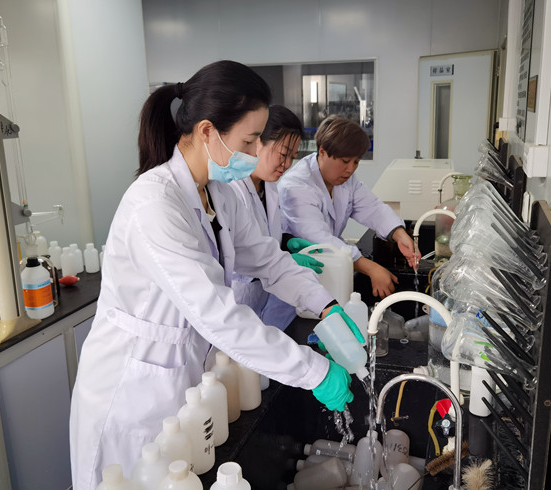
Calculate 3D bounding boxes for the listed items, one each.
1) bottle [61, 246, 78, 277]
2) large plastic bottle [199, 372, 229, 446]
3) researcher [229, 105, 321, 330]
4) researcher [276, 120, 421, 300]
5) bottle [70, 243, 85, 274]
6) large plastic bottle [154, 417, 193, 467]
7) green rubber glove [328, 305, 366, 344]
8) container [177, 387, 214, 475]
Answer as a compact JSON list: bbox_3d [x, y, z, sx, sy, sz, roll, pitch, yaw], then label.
[{"bbox_3d":[-0.976,0.081,2.411,0.067,0.138,0.067,3,14,17],"label":"bottle"},{"bbox_3d":[-0.140,0.354,1.115,0.072,0.162,0.072,-2,13,0],"label":"large plastic bottle"},{"bbox_3d":[-0.040,0.350,1.636,0.480,1.540,0.480,5,15,27],"label":"researcher"},{"bbox_3d":[0.164,0.305,1.884,0.620,1.500,0.500,8,16,34],"label":"researcher"},{"bbox_3d":[-0.966,0.066,2.466,0.067,0.138,0.067,3,14,17],"label":"bottle"},{"bbox_3d":[-0.185,0.395,0.940,0.072,0.165,0.072,3,14,17],"label":"large plastic bottle"},{"bbox_3d":[0.160,0.197,1.220,0.080,0.150,0.090,-38,-6,11],"label":"green rubber glove"},{"bbox_3d":[-0.160,0.371,1.034,0.072,0.168,0.072,-2,13,0],"label":"container"}]

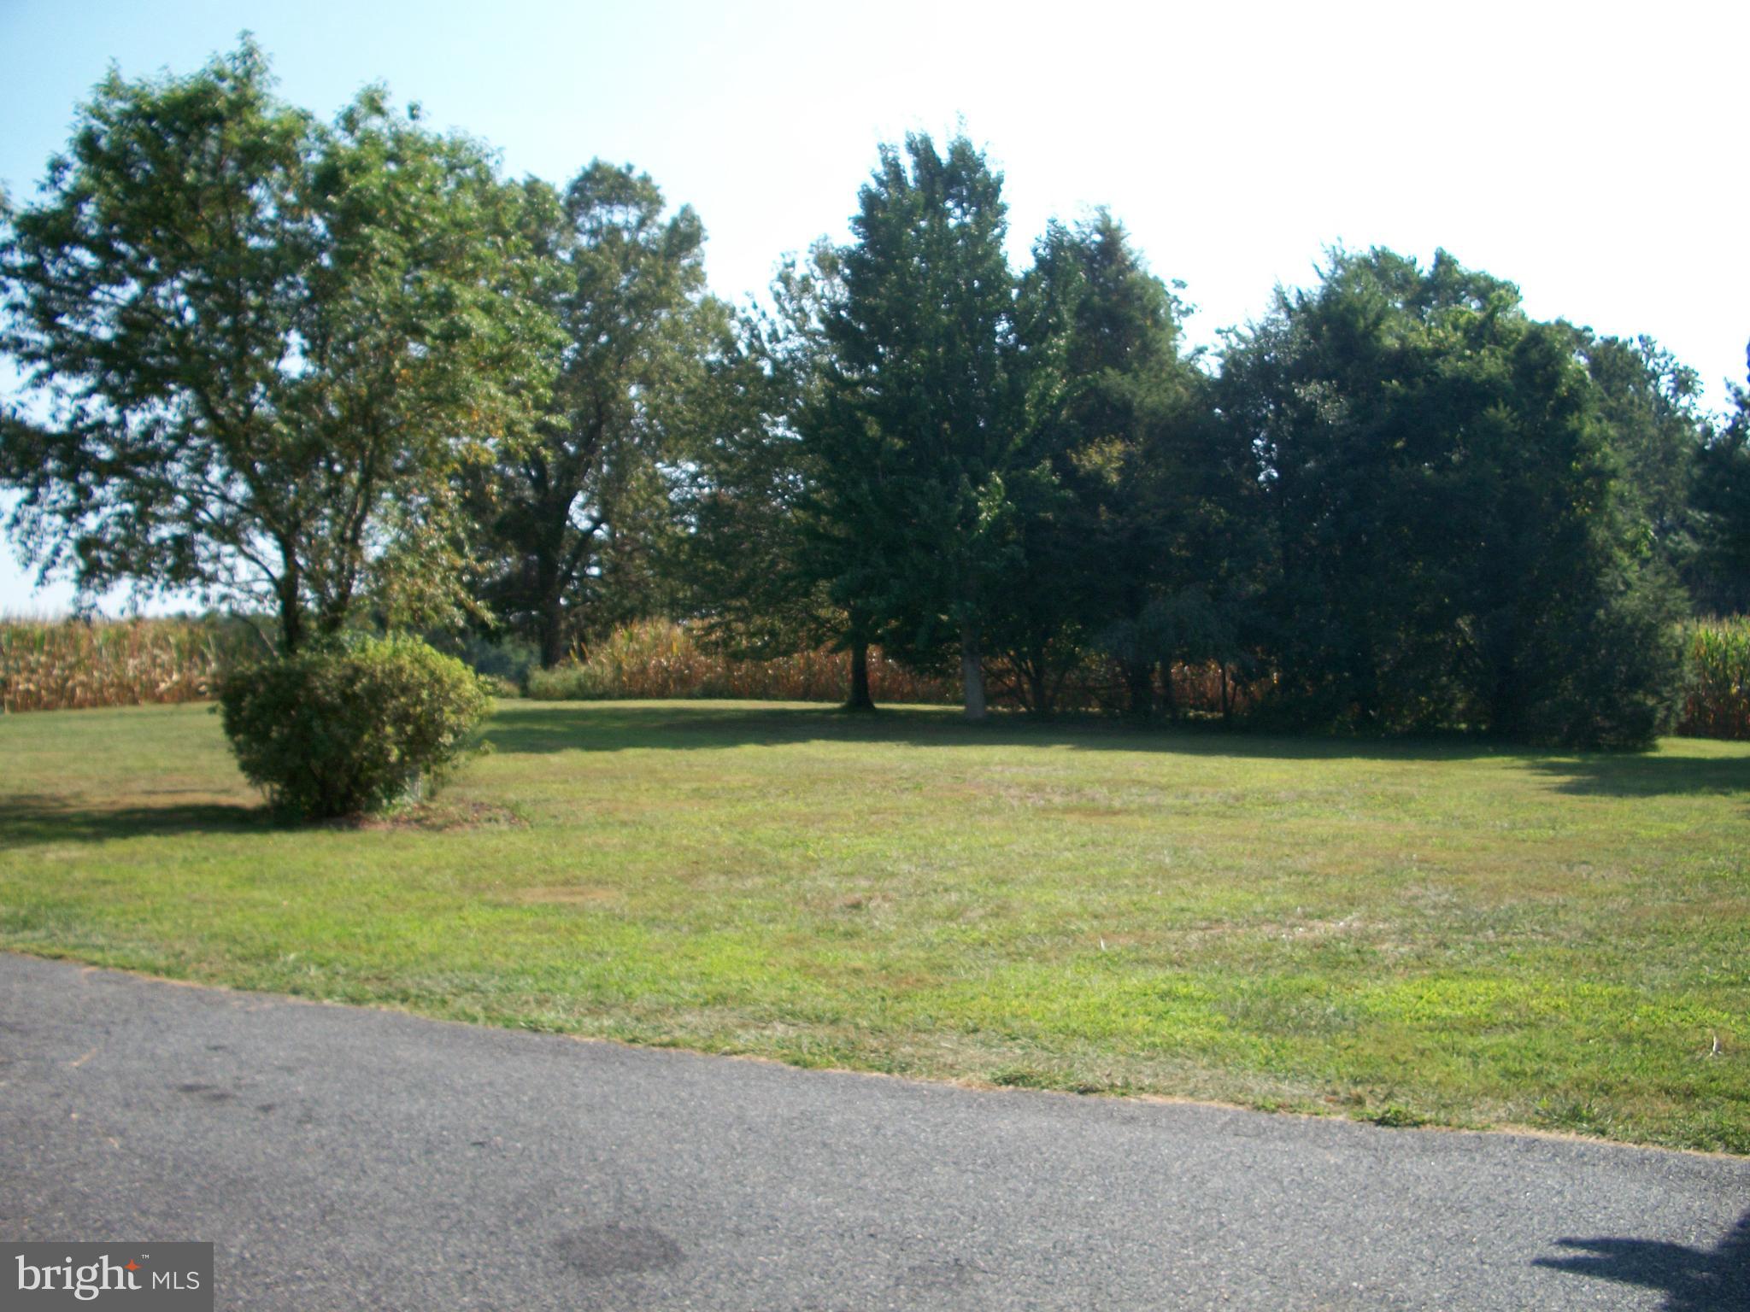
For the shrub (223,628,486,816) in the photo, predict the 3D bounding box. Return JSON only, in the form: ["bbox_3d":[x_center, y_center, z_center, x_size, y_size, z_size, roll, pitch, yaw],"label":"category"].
[{"bbox_3d":[-4.757,0.651,16.200,2.440,1.680,2.300,0,1,0],"label":"shrub"}]

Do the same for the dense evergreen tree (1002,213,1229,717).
[{"bbox_3d":[5.712,-4.543,42.000,5.260,11.760,5.000,0,1,0],"label":"dense evergreen tree"}]

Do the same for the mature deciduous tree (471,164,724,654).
[{"bbox_3d":[-8.762,-7.291,56.000,7.720,16.380,7.300,0,1,0],"label":"mature deciduous tree"}]

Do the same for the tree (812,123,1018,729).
[{"bbox_3d":[1.033,-5.257,40.500,4.760,13.190,4.800,0,1,0],"label":"tree"}]

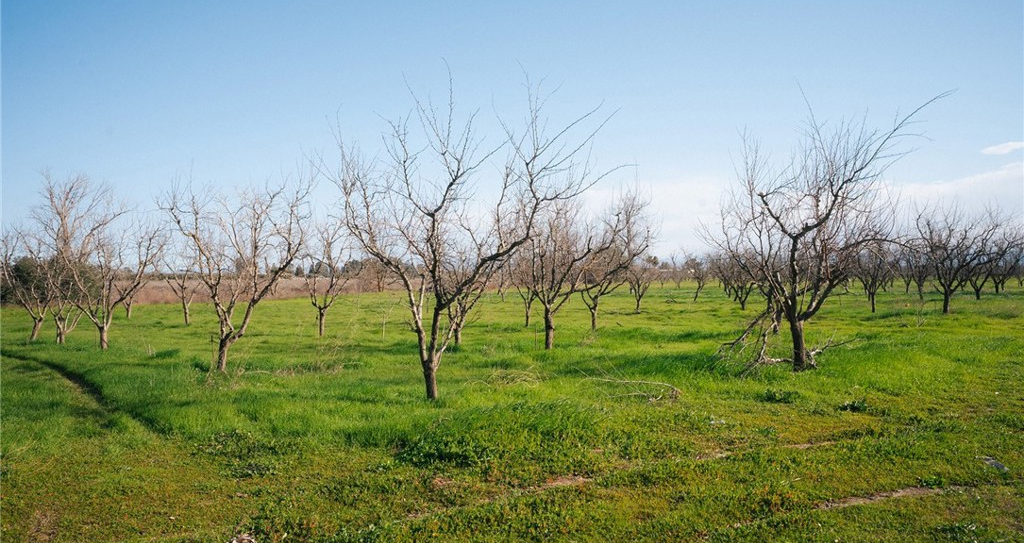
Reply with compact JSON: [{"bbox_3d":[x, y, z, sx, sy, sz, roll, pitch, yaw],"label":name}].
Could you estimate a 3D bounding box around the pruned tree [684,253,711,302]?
[{"bbox_3d":[11.680,0.360,43.000,1.750,3.150,1.750,0,0,0],"label":"pruned tree"}]

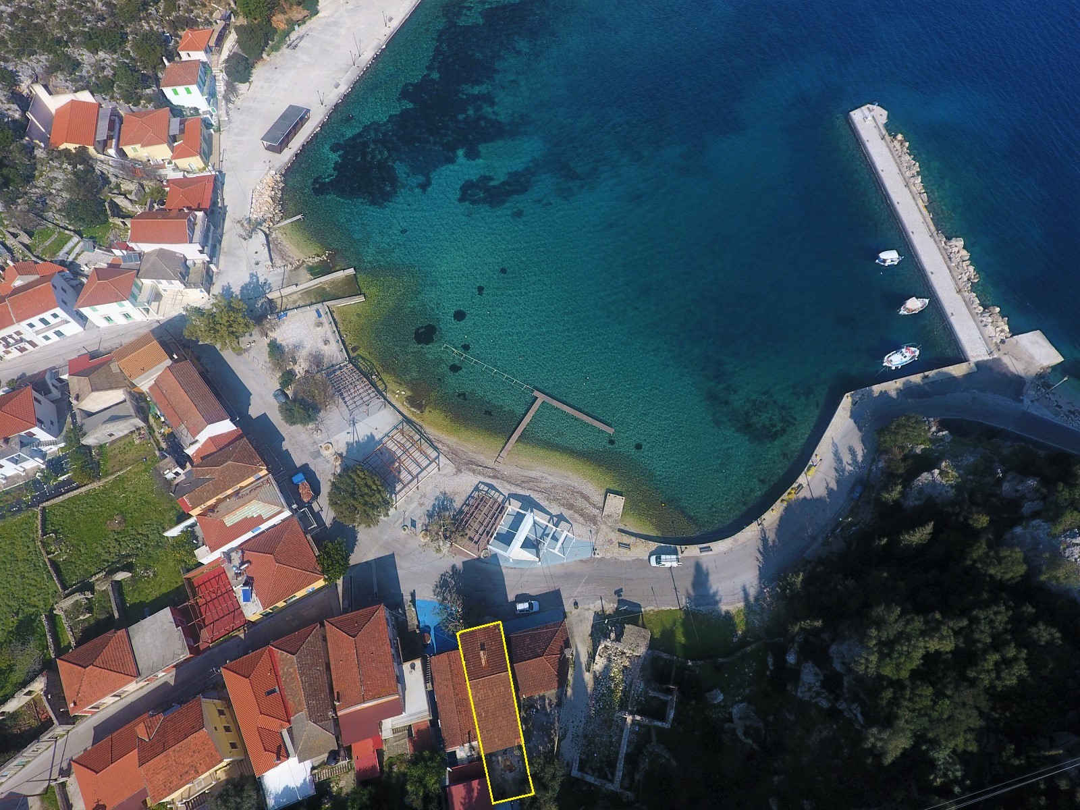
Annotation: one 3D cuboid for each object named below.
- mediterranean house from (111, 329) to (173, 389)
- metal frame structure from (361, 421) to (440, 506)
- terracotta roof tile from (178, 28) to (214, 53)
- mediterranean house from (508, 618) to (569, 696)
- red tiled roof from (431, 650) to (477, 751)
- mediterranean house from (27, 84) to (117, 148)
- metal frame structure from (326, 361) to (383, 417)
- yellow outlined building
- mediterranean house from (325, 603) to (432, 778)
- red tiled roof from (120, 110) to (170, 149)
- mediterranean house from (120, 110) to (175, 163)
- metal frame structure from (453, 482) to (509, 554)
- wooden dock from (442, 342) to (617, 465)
[{"bbox_3d":[-72.040,-7.750,114.550,7.180,8.300,7.940,-38,67,-18],"label":"mediterranean house"},{"bbox_3d":[-24.230,10.770,107.000,10.390,2.900,9.740,41,69,20],"label":"metal frame structure"},{"bbox_3d":[-83.890,-89.260,151.250,6.410,2.000,8.690,0,61,1],"label":"terracotta roof tile"},{"bbox_3d":[0.560,36.900,90.050,8.220,5.900,8.600,-11,62,-6],"label":"mediterranean house"},{"bbox_3d":[-11.540,40.400,85.920,5.360,1.700,12.200,-12,62,-7],"label":"red tiled roof"},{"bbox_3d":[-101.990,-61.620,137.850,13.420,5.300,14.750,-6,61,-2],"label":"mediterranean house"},{"bbox_3d":[-33.490,-2.560,113.260,6.590,2.500,10.250,-28,65,-14],"label":"metal frame structure"},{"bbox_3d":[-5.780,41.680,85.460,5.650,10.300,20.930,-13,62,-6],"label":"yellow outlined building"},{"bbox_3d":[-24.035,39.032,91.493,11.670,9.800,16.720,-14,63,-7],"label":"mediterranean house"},{"bbox_3d":[-90.729,-64.075,143.037,10.180,1.900,12.080,-9,62,-5],"label":"red tiled roof"},{"bbox_3d":[-90.727,-63.067,144.936,9.780,6.200,11.680,-9,62,-5],"label":"mediterranean house"},{"bbox_3d":[-9.750,19.820,101.610,5.020,3.100,9.290,24,64,14],"label":"metal frame structure"},{"bbox_3d":[-6.709,2.932,117.378,38.150,1.100,16.650,27,65,14],"label":"wooden dock"}]

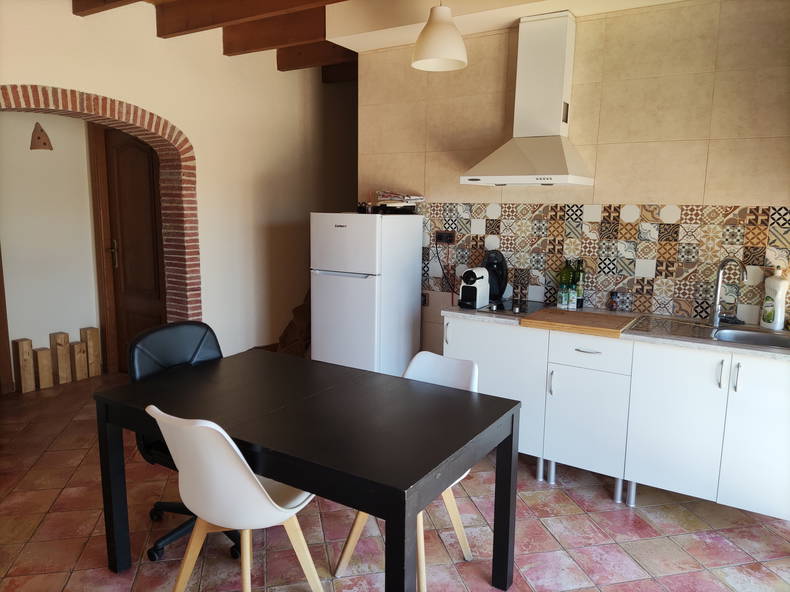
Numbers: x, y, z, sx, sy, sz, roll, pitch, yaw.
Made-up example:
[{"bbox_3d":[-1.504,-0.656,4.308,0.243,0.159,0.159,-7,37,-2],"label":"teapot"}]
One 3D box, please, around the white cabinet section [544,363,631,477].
[{"bbox_3d":[0.945,0.611,2.936,0.396,0.514,0.018,6,11,32],"label":"white cabinet section"}]

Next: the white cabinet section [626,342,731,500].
[{"bbox_3d":[1.280,0.564,2.708,0.396,0.684,0.018,6,11,32],"label":"white cabinet section"}]

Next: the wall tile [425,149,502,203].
[{"bbox_3d":[0.433,-0.750,3.748,0.545,0.326,0.010,6,11,32],"label":"wall tile"}]

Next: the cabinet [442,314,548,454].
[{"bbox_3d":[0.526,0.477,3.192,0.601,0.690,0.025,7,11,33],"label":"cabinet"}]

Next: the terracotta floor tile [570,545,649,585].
[{"bbox_3d":[0.886,1.116,2.464,0.247,0.012,0.247,-1,9,-12],"label":"terracotta floor tile"}]

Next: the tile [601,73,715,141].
[{"bbox_3d":[1.356,-0.971,3.108,0.546,0.327,0.010,6,11,32],"label":"tile"}]

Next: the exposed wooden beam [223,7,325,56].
[{"bbox_3d":[-0.800,-1.782,4.003,0.960,0.190,0.068,6,11,32],"label":"exposed wooden beam"}]

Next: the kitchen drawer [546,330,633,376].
[{"bbox_3d":[1.063,0.245,3.057,0.398,0.170,0.450,7,11,33],"label":"kitchen drawer"}]

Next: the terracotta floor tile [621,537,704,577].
[{"bbox_3d":[1.128,1.110,2.517,0.247,0.012,0.247,-1,9,-12],"label":"terracotta floor tile"}]

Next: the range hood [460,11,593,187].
[{"bbox_3d":[0.746,-1.071,3.232,0.600,0.915,0.475,7,11,33],"label":"range hood"}]

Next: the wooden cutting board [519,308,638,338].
[{"bbox_3d":[0.926,0.136,3.001,0.482,0.039,0.332,7,11,33],"label":"wooden cutting board"}]

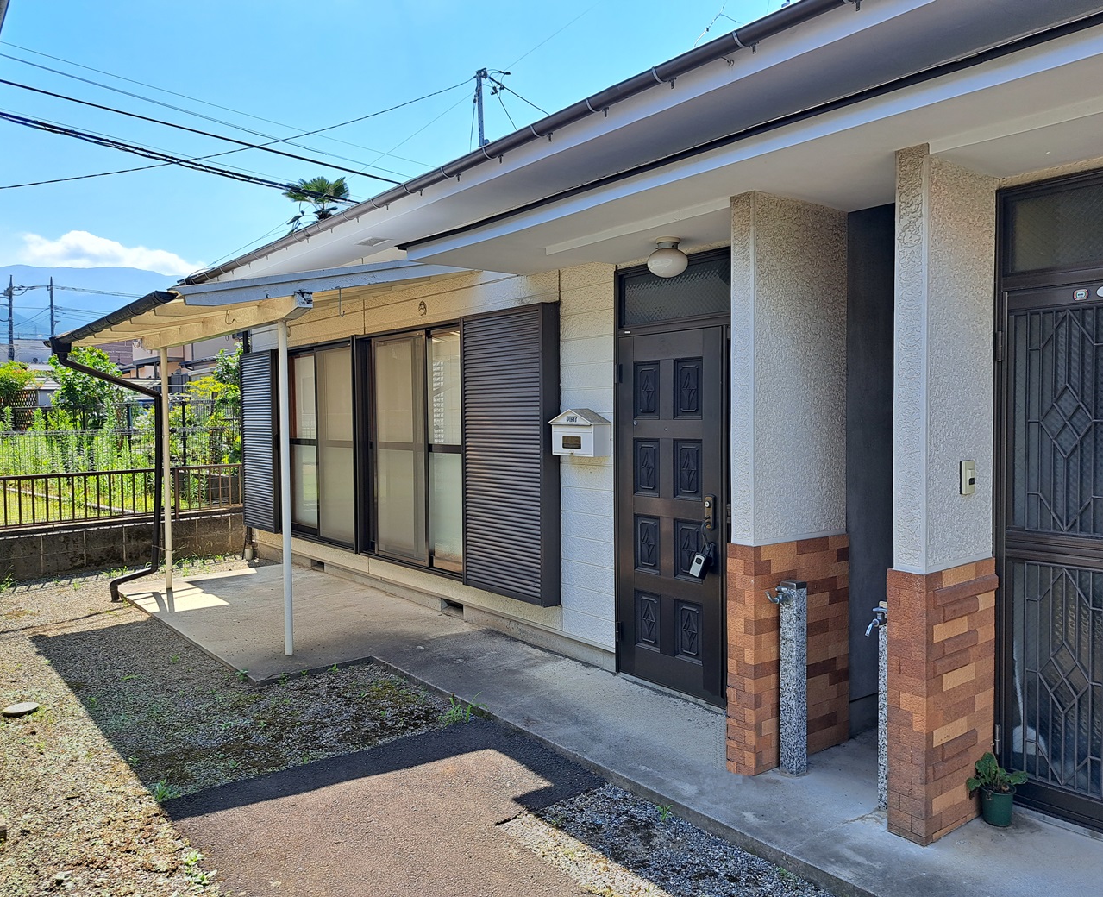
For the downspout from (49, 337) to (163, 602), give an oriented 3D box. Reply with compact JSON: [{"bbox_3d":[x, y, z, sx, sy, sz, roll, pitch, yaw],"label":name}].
[{"bbox_3d":[-3.839,0.202,7.222,0.850,2.270,0.160,-2,2,-39],"label":"downspout"}]

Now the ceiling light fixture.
[{"bbox_3d":[0.573,-0.939,4.095,0.200,0.190,0.200,0,2,0],"label":"ceiling light fixture"}]

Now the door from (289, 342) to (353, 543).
[{"bbox_3d":[-2.193,-0.055,7.796,0.090,1.790,1.550,-2,3,-39],"label":"door"}]

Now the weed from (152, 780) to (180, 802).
[{"bbox_3d":[-1.610,1.429,3.460,0.100,0.080,0.105,-2,3,-39],"label":"weed"}]

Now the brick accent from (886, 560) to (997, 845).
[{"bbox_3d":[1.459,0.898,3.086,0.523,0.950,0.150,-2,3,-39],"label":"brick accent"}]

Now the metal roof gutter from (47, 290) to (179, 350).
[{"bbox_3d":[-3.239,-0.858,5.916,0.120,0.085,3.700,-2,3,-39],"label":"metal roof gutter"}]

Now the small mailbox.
[{"bbox_3d":[0.163,-0.096,4.954,0.140,0.279,0.415,-2,2,-39],"label":"small mailbox"}]

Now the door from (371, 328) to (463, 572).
[{"bbox_3d":[-1.070,0.004,6.580,0.110,1.840,1.560,-2,2,-39],"label":"door"}]

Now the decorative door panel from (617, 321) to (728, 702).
[{"bbox_3d":[0.637,0.337,4.515,0.060,1.930,0.770,-2,2,-39],"label":"decorative door panel"}]

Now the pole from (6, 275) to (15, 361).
[{"bbox_3d":[-37.003,-5.952,56.856,0.380,11.907,0.380,-2,2,-39],"label":"pole"}]

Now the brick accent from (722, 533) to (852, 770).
[{"bbox_3d":[1.068,0.873,3.717,0.690,0.959,0.143,-2,3,-39],"label":"brick accent"}]

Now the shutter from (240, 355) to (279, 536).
[{"bbox_3d":[-3.021,-0.076,8.707,0.130,1.847,0.890,-2,3,-39],"label":"shutter"}]

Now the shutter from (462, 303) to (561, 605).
[{"bbox_3d":[-0.281,0.035,5.507,0.140,1.870,0.920,-2,2,-39],"label":"shutter"}]

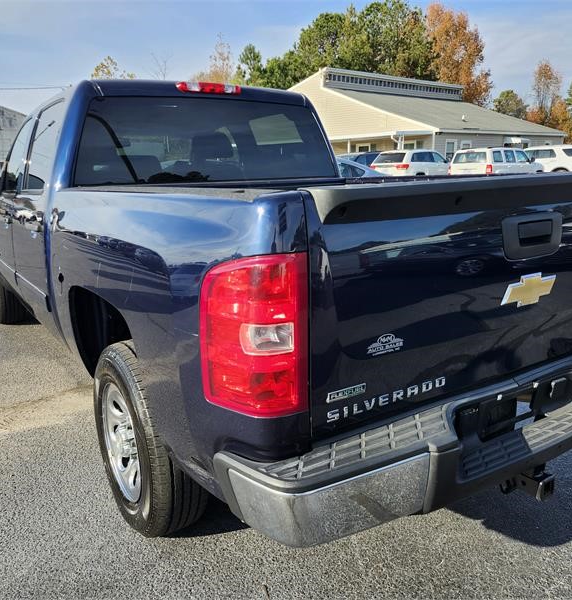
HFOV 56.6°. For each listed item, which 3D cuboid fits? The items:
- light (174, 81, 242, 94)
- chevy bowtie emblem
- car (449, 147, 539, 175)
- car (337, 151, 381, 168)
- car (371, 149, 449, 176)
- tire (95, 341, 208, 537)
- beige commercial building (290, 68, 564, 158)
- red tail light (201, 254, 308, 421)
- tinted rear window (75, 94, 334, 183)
[{"bbox_3d":[-0.456,-1.226,3.089,0.410,0.065,0.080,-10,17,-32],"label":"light"},{"bbox_3d":[0.721,-0.030,1.572,0.270,0.095,0.020,-10,17,-32],"label":"chevy bowtie emblem"},{"bbox_3d":[8.665,-5.235,21.521,4.480,1.770,1.840,-12,18,-37],"label":"car"},{"bbox_3d":[4.201,-5.969,25.089,1.870,1.700,4.650,13,20,42],"label":"car"},{"bbox_3d":[5.732,-5.601,23.099,1.940,1.760,4.800,13,19,42],"label":"car"},{"bbox_3d":[-0.550,0.527,2.118,0.250,0.775,0.775,-11,17,-34],"label":"tire"},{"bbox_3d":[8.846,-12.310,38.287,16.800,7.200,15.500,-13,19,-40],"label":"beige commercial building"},{"bbox_3d":[-0.070,0.078,1.231,0.175,0.380,0.195,-11,17,-34],"label":"red tail light"},{"bbox_3d":[-0.379,-0.906,3.054,1.660,0.460,0.060,-10,1,-32],"label":"tinted rear window"}]

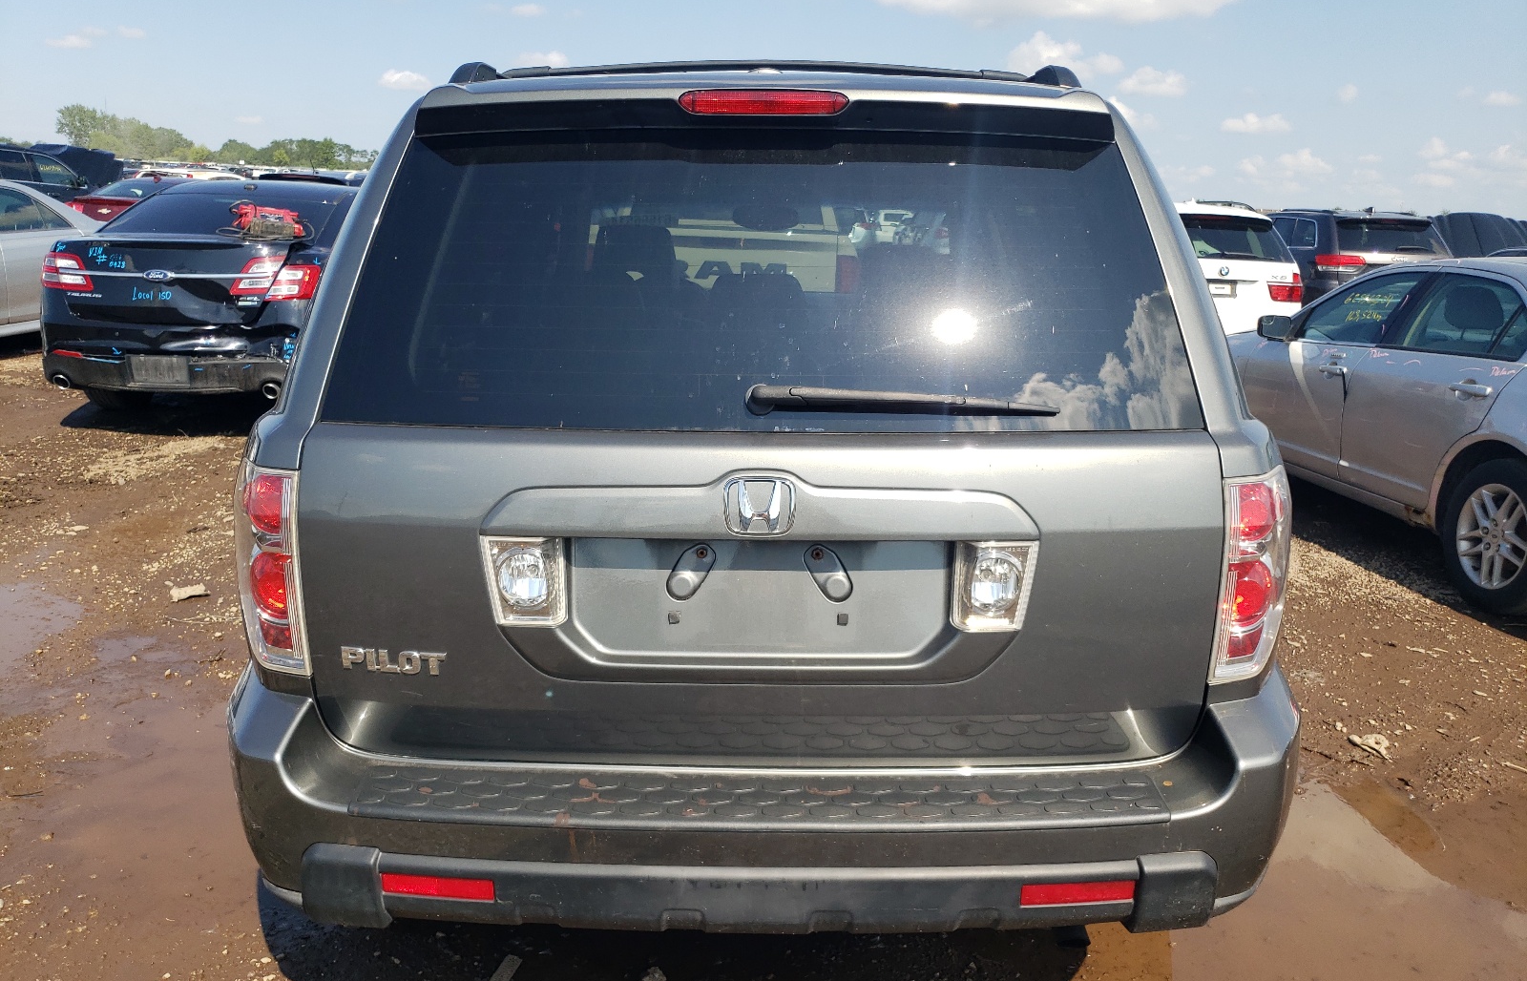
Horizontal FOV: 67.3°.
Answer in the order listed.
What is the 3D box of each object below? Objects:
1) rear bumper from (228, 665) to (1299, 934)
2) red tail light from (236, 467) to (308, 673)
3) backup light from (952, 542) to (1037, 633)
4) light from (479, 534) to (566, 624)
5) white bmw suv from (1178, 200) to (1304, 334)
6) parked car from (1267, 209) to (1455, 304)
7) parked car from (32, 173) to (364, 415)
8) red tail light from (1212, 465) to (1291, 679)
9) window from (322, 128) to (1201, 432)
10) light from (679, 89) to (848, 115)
[{"bbox_3d":[-0.005,0.496,2.016,1.910,0.350,0.460,1,15,0],"label":"rear bumper"},{"bbox_3d":[-0.846,0.103,1.988,0.190,0.360,0.200,1,15,0],"label":"red tail light"},{"bbox_3d":[0.372,0.162,1.912,0.140,0.148,0.065,1,15,0],"label":"backup light"},{"bbox_3d":[-0.391,0.145,1.910,0.140,0.148,0.065,1,15,0],"label":"light"},{"bbox_3d":[4.913,-2.741,14.487,1.930,1.770,4.850,3,15,0],"label":"white bmw suv"},{"bbox_3d":[8.257,-3.324,17.372,1.940,1.760,4.820,3,15,0],"label":"parked car"},{"bbox_3d":[-3.643,-1.739,9.501,1.930,1.540,5.100,3,15,1],"label":"parked car"},{"bbox_3d":[0.842,0.132,1.991,0.190,0.360,0.200,1,15,0],"label":"red tail light"},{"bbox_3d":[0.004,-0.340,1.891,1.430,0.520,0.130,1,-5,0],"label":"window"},{"bbox_3d":[0.001,-0.631,1.866,0.272,0.043,0.050,1,15,0],"label":"light"}]

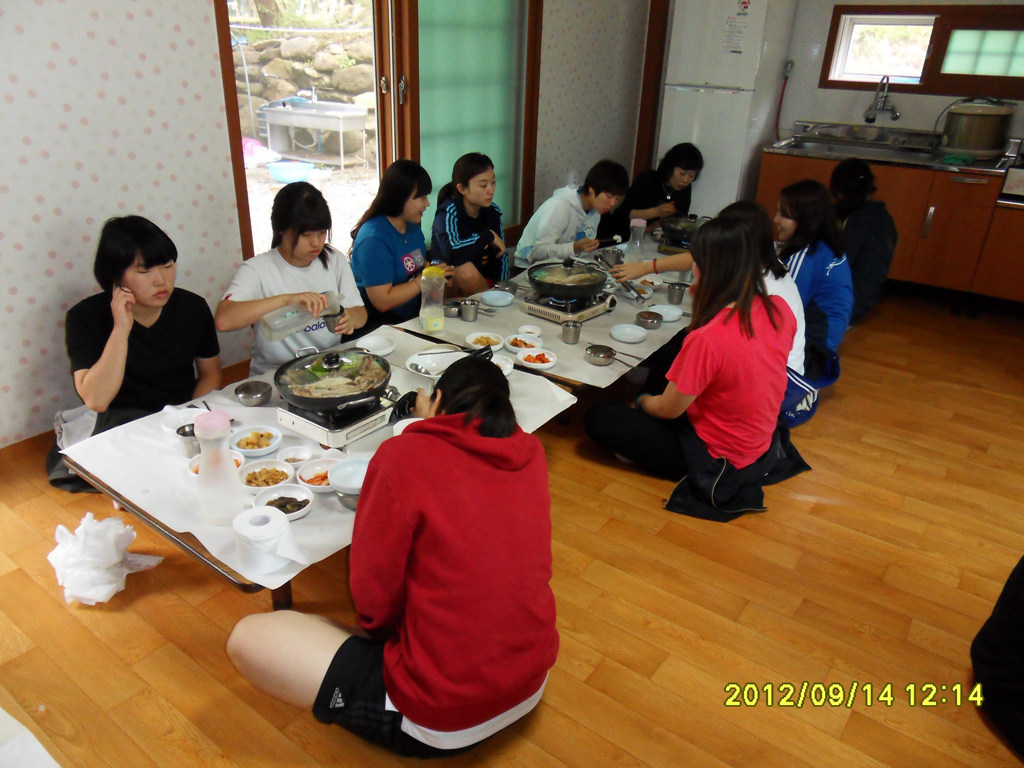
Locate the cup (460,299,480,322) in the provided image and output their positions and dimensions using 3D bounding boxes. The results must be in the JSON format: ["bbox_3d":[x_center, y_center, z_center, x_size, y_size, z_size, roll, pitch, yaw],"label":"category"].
[{"bbox_3d":[-0.158,-0.284,2.719,0.073,0.072,0.073,2,24,-1],"label":"cup"}]

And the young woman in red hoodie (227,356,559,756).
[{"bbox_3d":[-0.181,0.291,1.456,0.660,0.770,0.660,-20,33,-40],"label":"young woman in red hoodie"}]

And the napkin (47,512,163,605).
[{"bbox_3d":[-1.026,0.423,1.780,0.220,0.150,0.170,-11,28,-28],"label":"napkin"}]

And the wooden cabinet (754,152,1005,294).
[{"bbox_3d":[2.276,-1.095,4.522,1.304,0.652,0.550,18,29,32],"label":"wooden cabinet"}]

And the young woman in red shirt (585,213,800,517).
[{"bbox_3d":[0.582,-0.132,2.319,0.620,0.840,0.660,-20,33,-40],"label":"young woman in red shirt"}]

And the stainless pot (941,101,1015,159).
[{"bbox_3d":[2.673,-1.444,4.083,0.290,0.280,0.290,18,29,32],"label":"stainless pot"}]

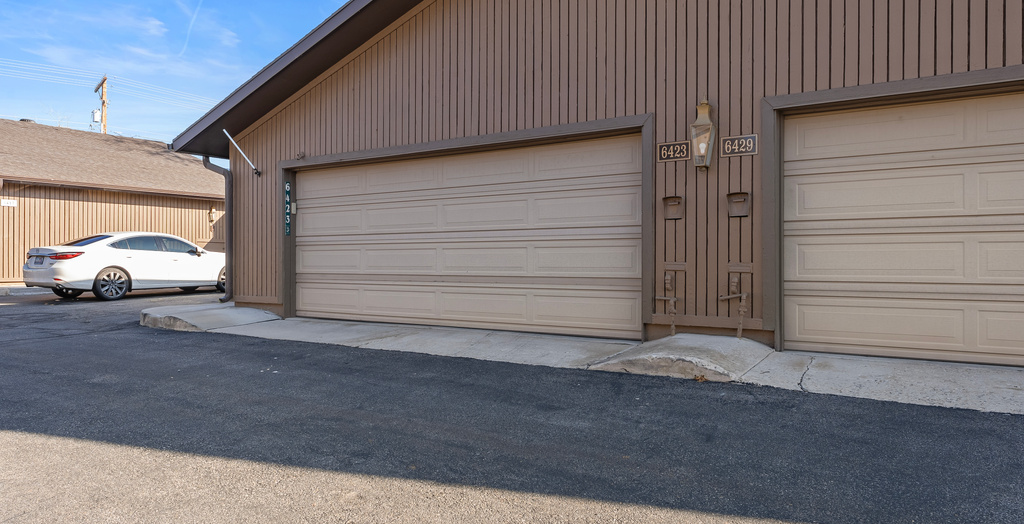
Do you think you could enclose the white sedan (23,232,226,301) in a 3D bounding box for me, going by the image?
[{"bbox_3d":[-8.390,0.058,15.830,1.860,1.450,4.880,0,0,31],"label":"white sedan"}]

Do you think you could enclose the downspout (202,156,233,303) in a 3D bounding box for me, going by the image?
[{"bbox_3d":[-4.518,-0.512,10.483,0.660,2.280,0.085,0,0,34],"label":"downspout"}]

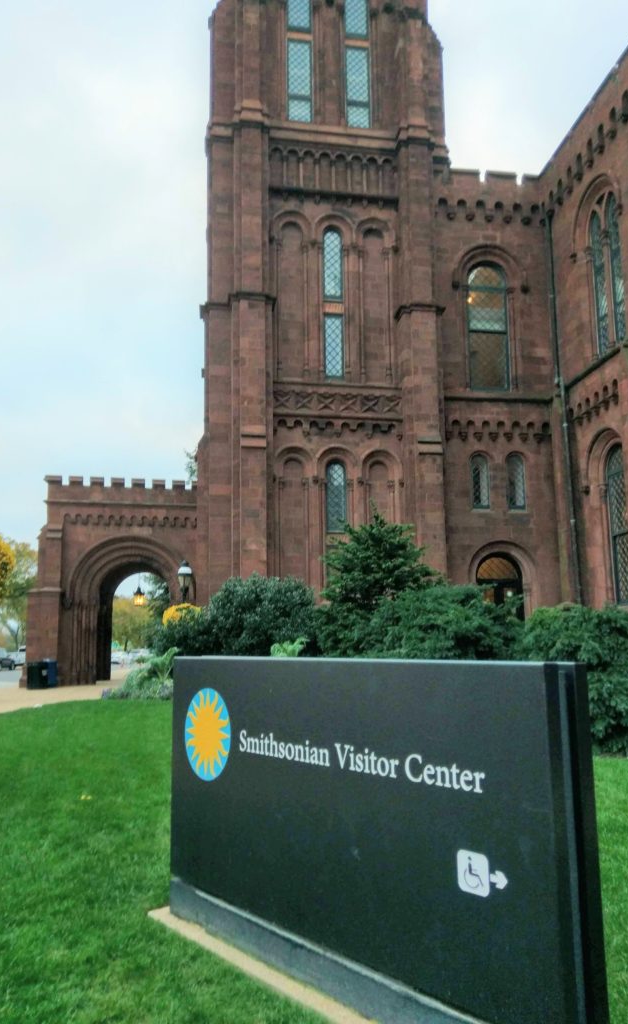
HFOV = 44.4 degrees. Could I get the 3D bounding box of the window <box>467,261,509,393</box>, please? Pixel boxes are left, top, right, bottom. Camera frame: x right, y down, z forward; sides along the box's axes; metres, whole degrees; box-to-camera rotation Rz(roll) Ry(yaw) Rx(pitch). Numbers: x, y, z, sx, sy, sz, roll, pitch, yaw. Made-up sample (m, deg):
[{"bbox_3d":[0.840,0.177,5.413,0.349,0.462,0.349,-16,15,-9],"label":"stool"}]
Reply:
[{"bbox_3d":[6.312,-6.674,27.821,1.420,4.700,0.350,1,-10,-8],"label":"window"}]

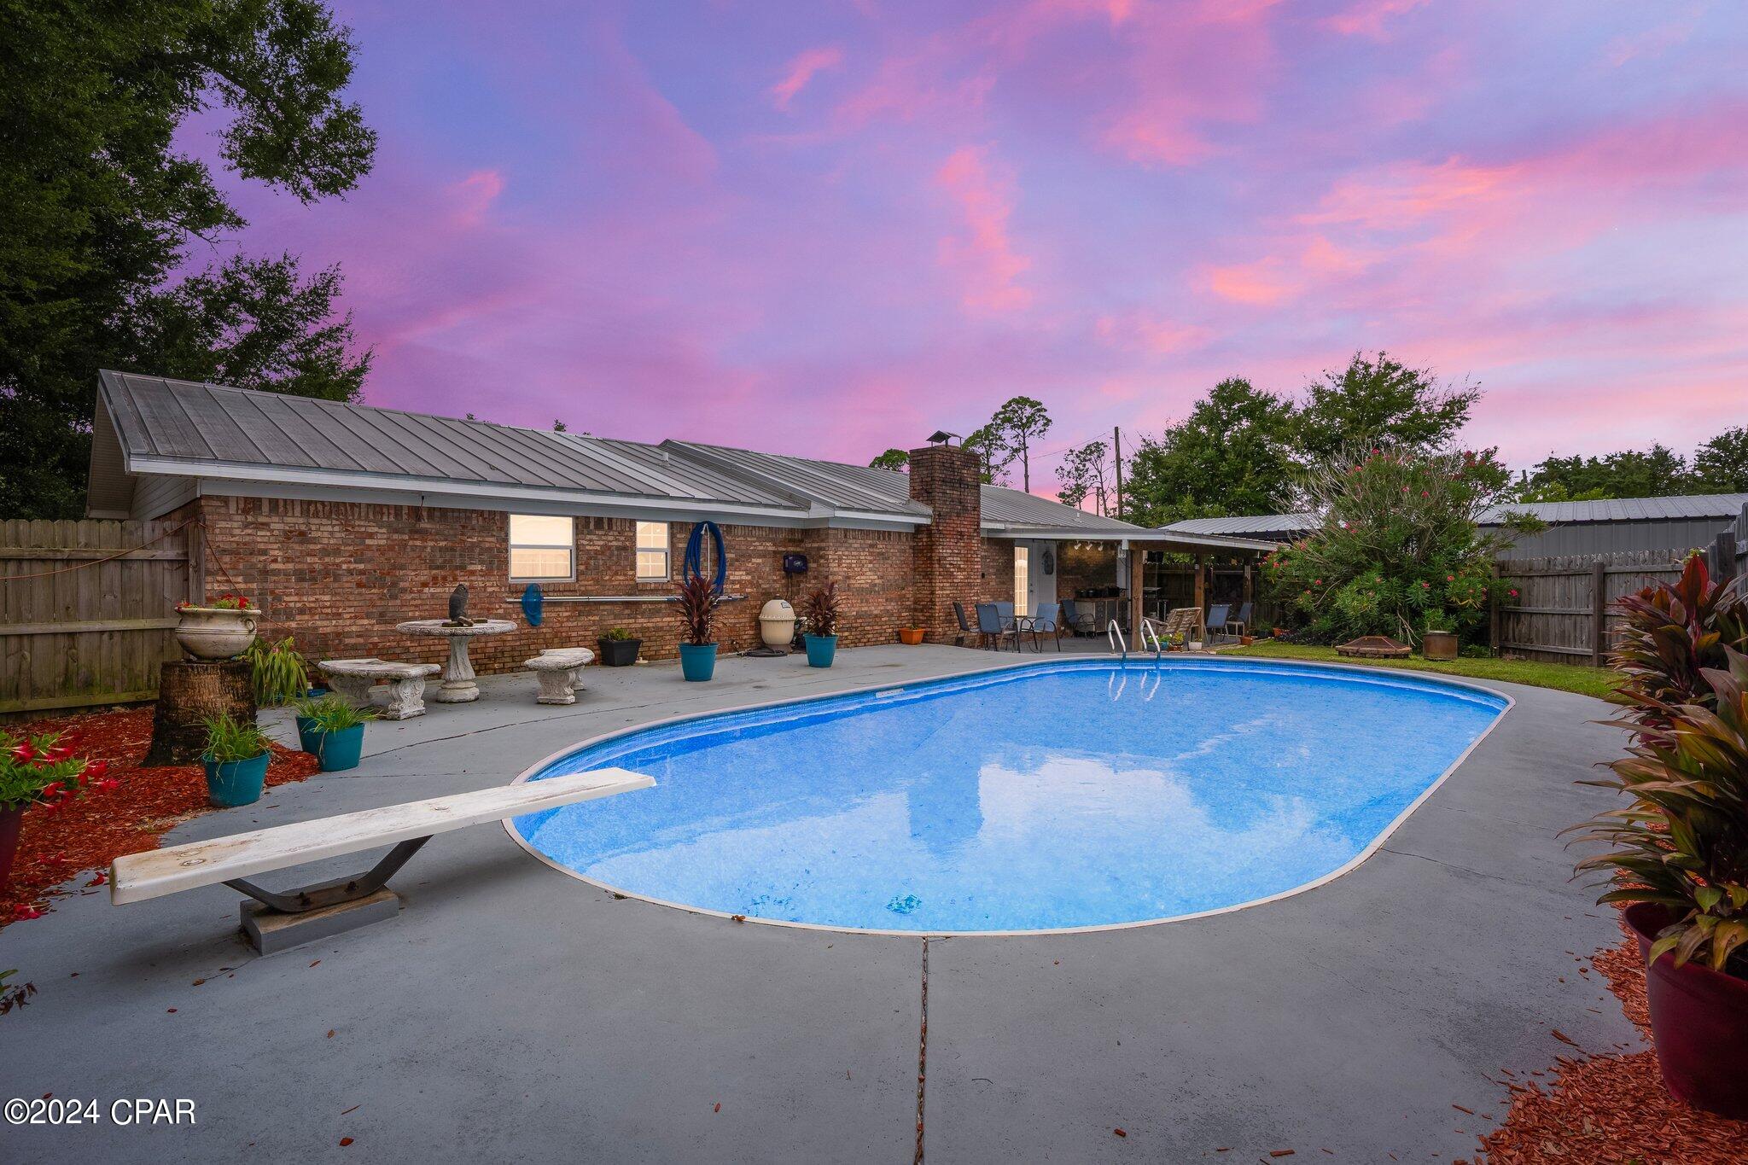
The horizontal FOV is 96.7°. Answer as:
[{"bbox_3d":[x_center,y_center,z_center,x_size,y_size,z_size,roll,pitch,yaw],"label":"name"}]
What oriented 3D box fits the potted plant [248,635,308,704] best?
[{"bbox_3d":[-5.820,0.825,7.500,0.600,0.660,0.550,0,1,-38],"label":"potted plant"}]

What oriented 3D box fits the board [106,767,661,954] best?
[{"bbox_3d":[-1.730,1.050,3.030,0.360,0.320,1.770,0,1,44],"label":"board"}]

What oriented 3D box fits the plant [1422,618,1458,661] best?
[{"bbox_3d":[8.974,0.890,12.300,0.480,0.690,0.480,0,0,0],"label":"plant"}]

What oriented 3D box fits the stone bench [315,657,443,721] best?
[{"bbox_3d":[-4.430,0.945,6.930,1.330,0.415,0.550,0,1,27],"label":"stone bench"}]

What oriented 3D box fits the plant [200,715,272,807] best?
[{"bbox_3d":[-3.430,0.941,4.170,0.320,0.465,0.320,-1,1,-39],"label":"plant"}]

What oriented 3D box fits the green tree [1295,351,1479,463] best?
[{"bbox_3d":[18.300,-3.534,28.000,7.000,9.700,6.500,0,1,33],"label":"green tree"}]

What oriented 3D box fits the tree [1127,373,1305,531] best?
[{"bbox_3d":[12.159,-3.100,28.000,6.400,8.600,6.200,0,0,0],"label":"tree"}]

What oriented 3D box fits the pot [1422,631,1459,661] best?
[{"bbox_3d":[8.974,1.000,12.300,0.450,0.450,0.450,0,0,0],"label":"pot"}]

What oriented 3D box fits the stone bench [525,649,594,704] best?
[{"bbox_3d":[-3.120,0.935,7.830,0.550,0.415,1.330,0,0,-14],"label":"stone bench"}]

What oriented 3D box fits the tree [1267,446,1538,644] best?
[{"bbox_3d":[10.100,-0.668,15.000,4.600,3.870,4.200,0,1,34],"label":"tree"}]

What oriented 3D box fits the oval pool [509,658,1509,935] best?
[{"bbox_3d":[2.133,1.668,6.826,4.960,1.100,10.020,0,1,44],"label":"oval pool"}]

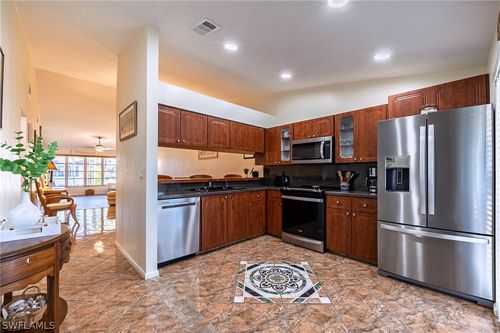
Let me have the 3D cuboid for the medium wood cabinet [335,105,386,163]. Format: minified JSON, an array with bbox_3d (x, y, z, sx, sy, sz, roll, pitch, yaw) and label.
[{"bbox_3d":[1.742,-0.445,3.017,0.698,0.787,0.322,-1,-2,44],"label":"medium wood cabinet"}]

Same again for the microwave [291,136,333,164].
[{"bbox_3d":[1.194,-0.256,3.499,0.747,0.428,0.392,-1,-2,44],"label":"microwave"}]

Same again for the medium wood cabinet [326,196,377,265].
[{"bbox_3d":[1.615,0.870,2.896,0.682,0.865,0.600,-1,-2,44],"label":"medium wood cabinet"}]

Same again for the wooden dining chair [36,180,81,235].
[{"bbox_3d":[-4.300,0.831,4.370,0.570,1.040,0.650,-1,-2,41],"label":"wooden dining chair"}]

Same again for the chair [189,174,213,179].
[{"bbox_3d":[-0.917,0.765,4.062,0.520,1.130,0.500,-1,-2,44],"label":"chair"}]

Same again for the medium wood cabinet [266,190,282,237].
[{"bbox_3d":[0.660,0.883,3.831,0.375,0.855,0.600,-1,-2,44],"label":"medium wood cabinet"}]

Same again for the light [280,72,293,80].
[{"bbox_3d":[0.635,-1.568,3.380,0.180,0.030,0.180,13,8,44],"label":"light"}]

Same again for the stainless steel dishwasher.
[{"bbox_3d":[-1.115,0.834,2.715,0.590,0.860,0.600,1,-2,-44],"label":"stainless steel dishwasher"}]

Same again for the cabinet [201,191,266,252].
[{"bbox_3d":[-0.407,0.858,3.390,1.380,0.870,0.600,1,-2,-44],"label":"cabinet"}]

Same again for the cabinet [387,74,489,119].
[{"bbox_3d":[2.211,-0.687,2.367,0.820,0.360,0.570,-1,-2,42],"label":"cabinet"}]

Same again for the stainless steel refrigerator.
[{"bbox_3d":[2.050,0.374,2.265,0.880,1.770,0.860,-1,-2,42],"label":"stainless steel refrigerator"}]

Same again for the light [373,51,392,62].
[{"bbox_3d":[1.634,-1.365,2.398,0.190,0.040,0.190,11,7,43],"label":"light"}]

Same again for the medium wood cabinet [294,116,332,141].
[{"bbox_3d":[1.216,-0.647,3.536,0.754,0.364,0.322,-1,-2,44],"label":"medium wood cabinet"}]

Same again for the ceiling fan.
[{"bbox_3d":[-6.920,-1.005,9.000,1.250,0.660,1.250,1,-2,-44],"label":"ceiling fan"}]

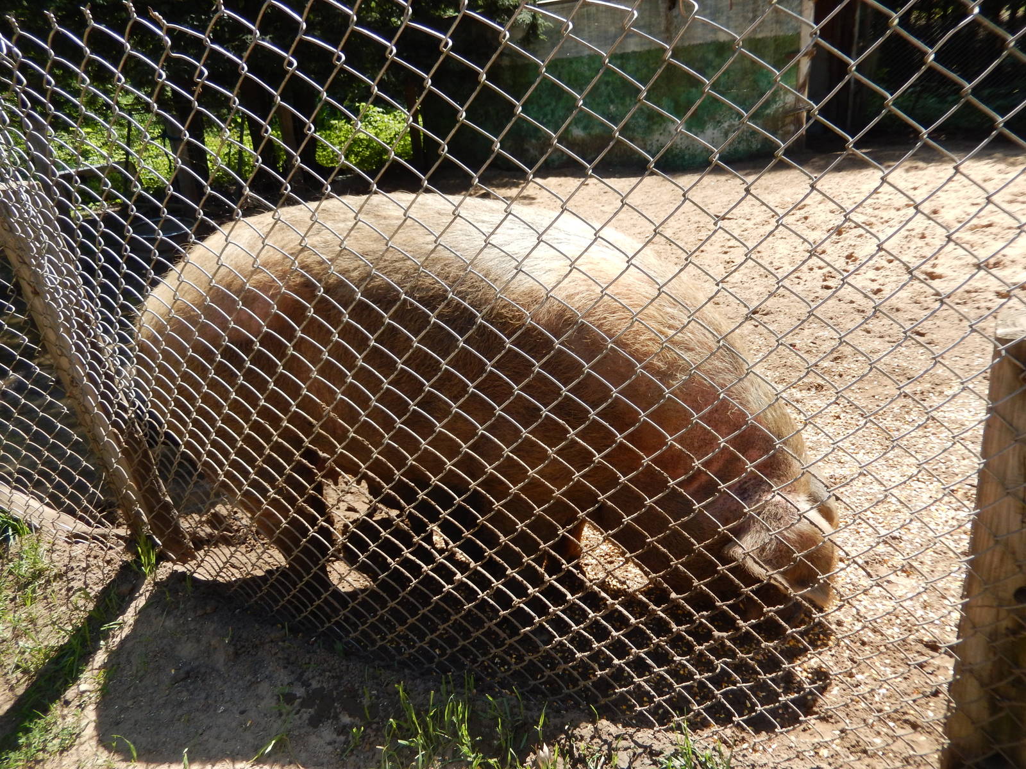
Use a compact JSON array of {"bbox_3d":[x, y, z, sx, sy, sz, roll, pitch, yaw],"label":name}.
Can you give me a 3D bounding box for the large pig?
[{"bbox_3d":[-0.143,0.035,1.800,1.770,0.880,0.590,5,24,18],"label":"large pig"}]

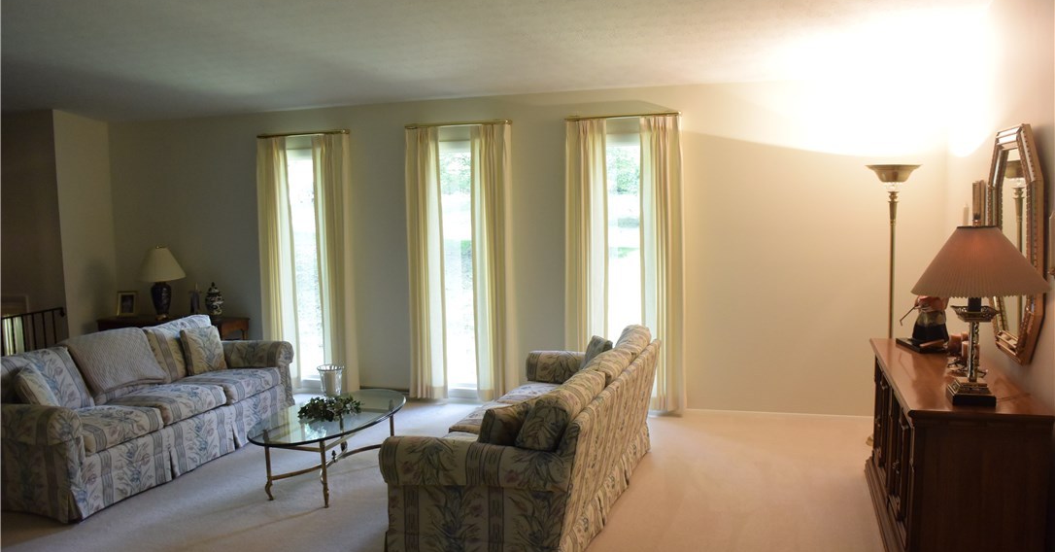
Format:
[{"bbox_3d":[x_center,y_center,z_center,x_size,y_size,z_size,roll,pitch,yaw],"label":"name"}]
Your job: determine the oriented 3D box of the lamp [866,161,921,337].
[{"bbox_3d":[2.324,0.197,5.052,0.305,1.797,0.305,0,5,19],"label":"lamp"}]

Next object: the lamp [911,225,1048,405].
[{"bbox_3d":[1.755,0.152,3.103,0.470,0.695,0.470,0,4,16],"label":"lamp"}]

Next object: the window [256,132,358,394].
[{"bbox_3d":[-1.960,-0.132,7.069,0.962,2.273,0.130,0,5,19],"label":"window"}]

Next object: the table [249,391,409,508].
[{"bbox_3d":[-1.149,1.008,4.690,0.705,0.394,1.330,0,4,16],"label":"table"}]

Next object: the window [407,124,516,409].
[{"bbox_3d":[-0.532,-0.102,6.569,0.944,2.278,0.140,0,4,16],"label":"window"}]

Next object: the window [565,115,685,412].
[{"bbox_3d":[0.755,-0.107,6.147,0.905,2.258,0.130,0,5,19],"label":"window"}]

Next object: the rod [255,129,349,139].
[{"bbox_3d":[-1.992,-1.249,6.984,0.967,0.045,0.090,0,5,19],"label":"rod"}]

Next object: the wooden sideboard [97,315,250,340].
[{"bbox_3d":[-3.163,0.734,7.107,1.270,0.687,0.420,0,4,16],"label":"wooden sideboard"}]

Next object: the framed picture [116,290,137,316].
[{"bbox_3d":[-3.804,0.263,7.520,0.190,0.250,0.050,-1,-8,4],"label":"framed picture"}]

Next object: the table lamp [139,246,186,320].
[{"bbox_3d":[-3.334,0.058,7.212,0.390,0.690,0.390,0,5,19],"label":"table lamp"}]

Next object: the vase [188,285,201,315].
[{"bbox_3d":[-3.102,0.222,7.375,0.100,0.300,0.090,0,5,19],"label":"vase"}]

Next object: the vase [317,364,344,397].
[{"bbox_3d":[-1.284,0.689,5.165,0.175,0.182,0.175,0,4,16],"label":"vase"}]

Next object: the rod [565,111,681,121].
[{"bbox_3d":[0.737,-1.228,6.123,0.886,0.040,0.080,0,4,16],"label":"rod"}]

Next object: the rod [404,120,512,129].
[{"bbox_3d":[-0.561,-1.236,6.485,0.927,0.040,0.080,0,4,16],"label":"rod"}]

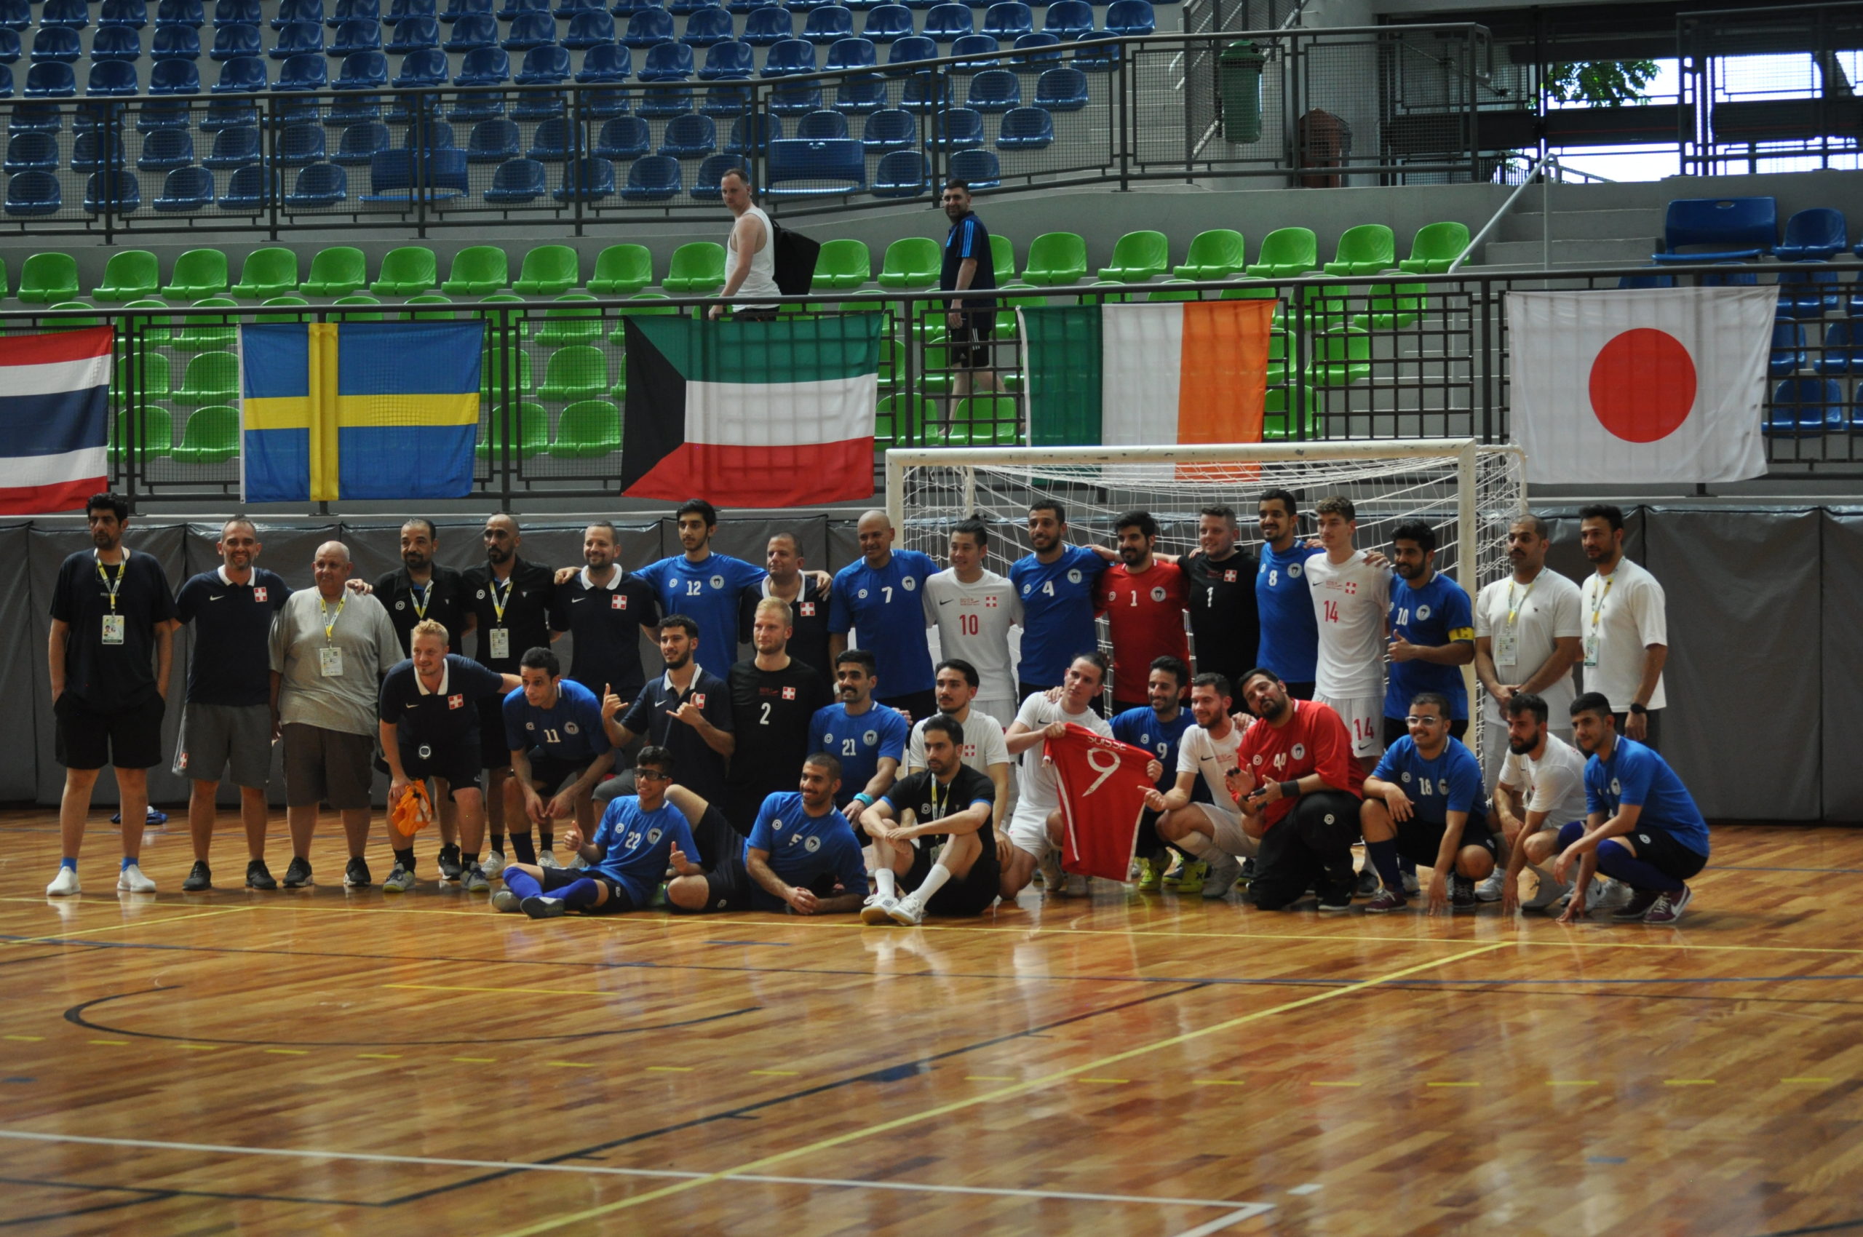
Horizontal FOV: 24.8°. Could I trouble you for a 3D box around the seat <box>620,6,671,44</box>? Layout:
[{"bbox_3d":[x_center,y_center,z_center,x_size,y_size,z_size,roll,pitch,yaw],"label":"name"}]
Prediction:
[{"bbox_3d":[-2.498,-5.174,37.200,0.450,0.390,0.420,0,1,8],"label":"seat"}]

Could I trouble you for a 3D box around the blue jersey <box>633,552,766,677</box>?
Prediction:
[{"bbox_3d":[-1.145,-0.004,20.900,0.680,0.680,0.280,0,1,15],"label":"blue jersey"}]

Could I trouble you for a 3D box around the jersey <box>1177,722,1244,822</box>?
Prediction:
[{"bbox_3d":[1.336,0.713,19.300,0.440,0.480,0.320,-2,12,27],"label":"jersey"}]

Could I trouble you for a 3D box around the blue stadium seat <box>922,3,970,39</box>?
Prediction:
[{"bbox_3d":[0.130,-5.069,36.000,0.420,0.365,0.400,0,1,9],"label":"blue stadium seat"}]

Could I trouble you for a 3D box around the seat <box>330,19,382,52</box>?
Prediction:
[{"bbox_3d":[-4.896,-4.942,36.000,0.425,0.340,0.410,-1,1,7],"label":"seat"}]

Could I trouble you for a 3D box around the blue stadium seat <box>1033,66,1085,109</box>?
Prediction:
[{"bbox_3d":[1.048,-4.282,34.300,0.420,0.365,0.400,0,1,9],"label":"blue stadium seat"}]

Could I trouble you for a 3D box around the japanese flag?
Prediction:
[{"bbox_3d":[4.068,-1.335,24.300,1.580,1.130,0.080,0,1,24],"label":"japanese flag"}]

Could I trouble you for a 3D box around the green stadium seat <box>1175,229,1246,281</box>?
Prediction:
[{"bbox_3d":[1.901,-2.481,28.900,0.425,0.340,0.410,0,1,17],"label":"green stadium seat"}]

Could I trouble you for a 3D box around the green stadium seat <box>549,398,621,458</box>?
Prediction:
[{"bbox_3d":[-2.362,-1.290,28.900,0.450,0.390,0.420,0,1,11],"label":"green stadium seat"}]

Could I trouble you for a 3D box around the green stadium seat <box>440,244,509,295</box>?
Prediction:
[{"bbox_3d":[-3.273,-2.508,30.500,0.430,0.395,0.410,0,0,11],"label":"green stadium seat"}]

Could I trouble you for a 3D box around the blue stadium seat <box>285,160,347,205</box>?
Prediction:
[{"bbox_3d":[-4.759,-3.368,32.800,0.440,0.390,0.440,0,1,5],"label":"blue stadium seat"}]

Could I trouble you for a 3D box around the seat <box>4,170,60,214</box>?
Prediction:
[{"bbox_3d":[-7.158,-3.390,33.800,0.430,0.395,0.410,0,0,-6],"label":"seat"}]

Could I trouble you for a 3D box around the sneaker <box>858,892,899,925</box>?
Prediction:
[{"bbox_3d":[-0.216,1.197,17.470,0.110,0.130,0.290,0,-11,10],"label":"sneaker"}]

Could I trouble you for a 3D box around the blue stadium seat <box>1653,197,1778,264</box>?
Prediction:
[{"bbox_3d":[5.242,-2.599,28.400,0.790,0.440,0.440,0,1,20],"label":"blue stadium seat"}]

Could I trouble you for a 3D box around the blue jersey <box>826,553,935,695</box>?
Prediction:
[{"bbox_3d":[-0.236,0.024,20.200,0.530,0.700,0.300,0,1,10],"label":"blue jersey"}]

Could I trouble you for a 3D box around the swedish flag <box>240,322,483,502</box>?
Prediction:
[{"bbox_3d":[-3.576,-1.302,26.600,1.630,1.120,0.050,0,0,12],"label":"swedish flag"}]

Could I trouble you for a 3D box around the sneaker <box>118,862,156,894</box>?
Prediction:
[{"bbox_3d":[-3.848,1.248,20.500,0.110,0.130,0.300,-1,1,-26],"label":"sneaker"}]

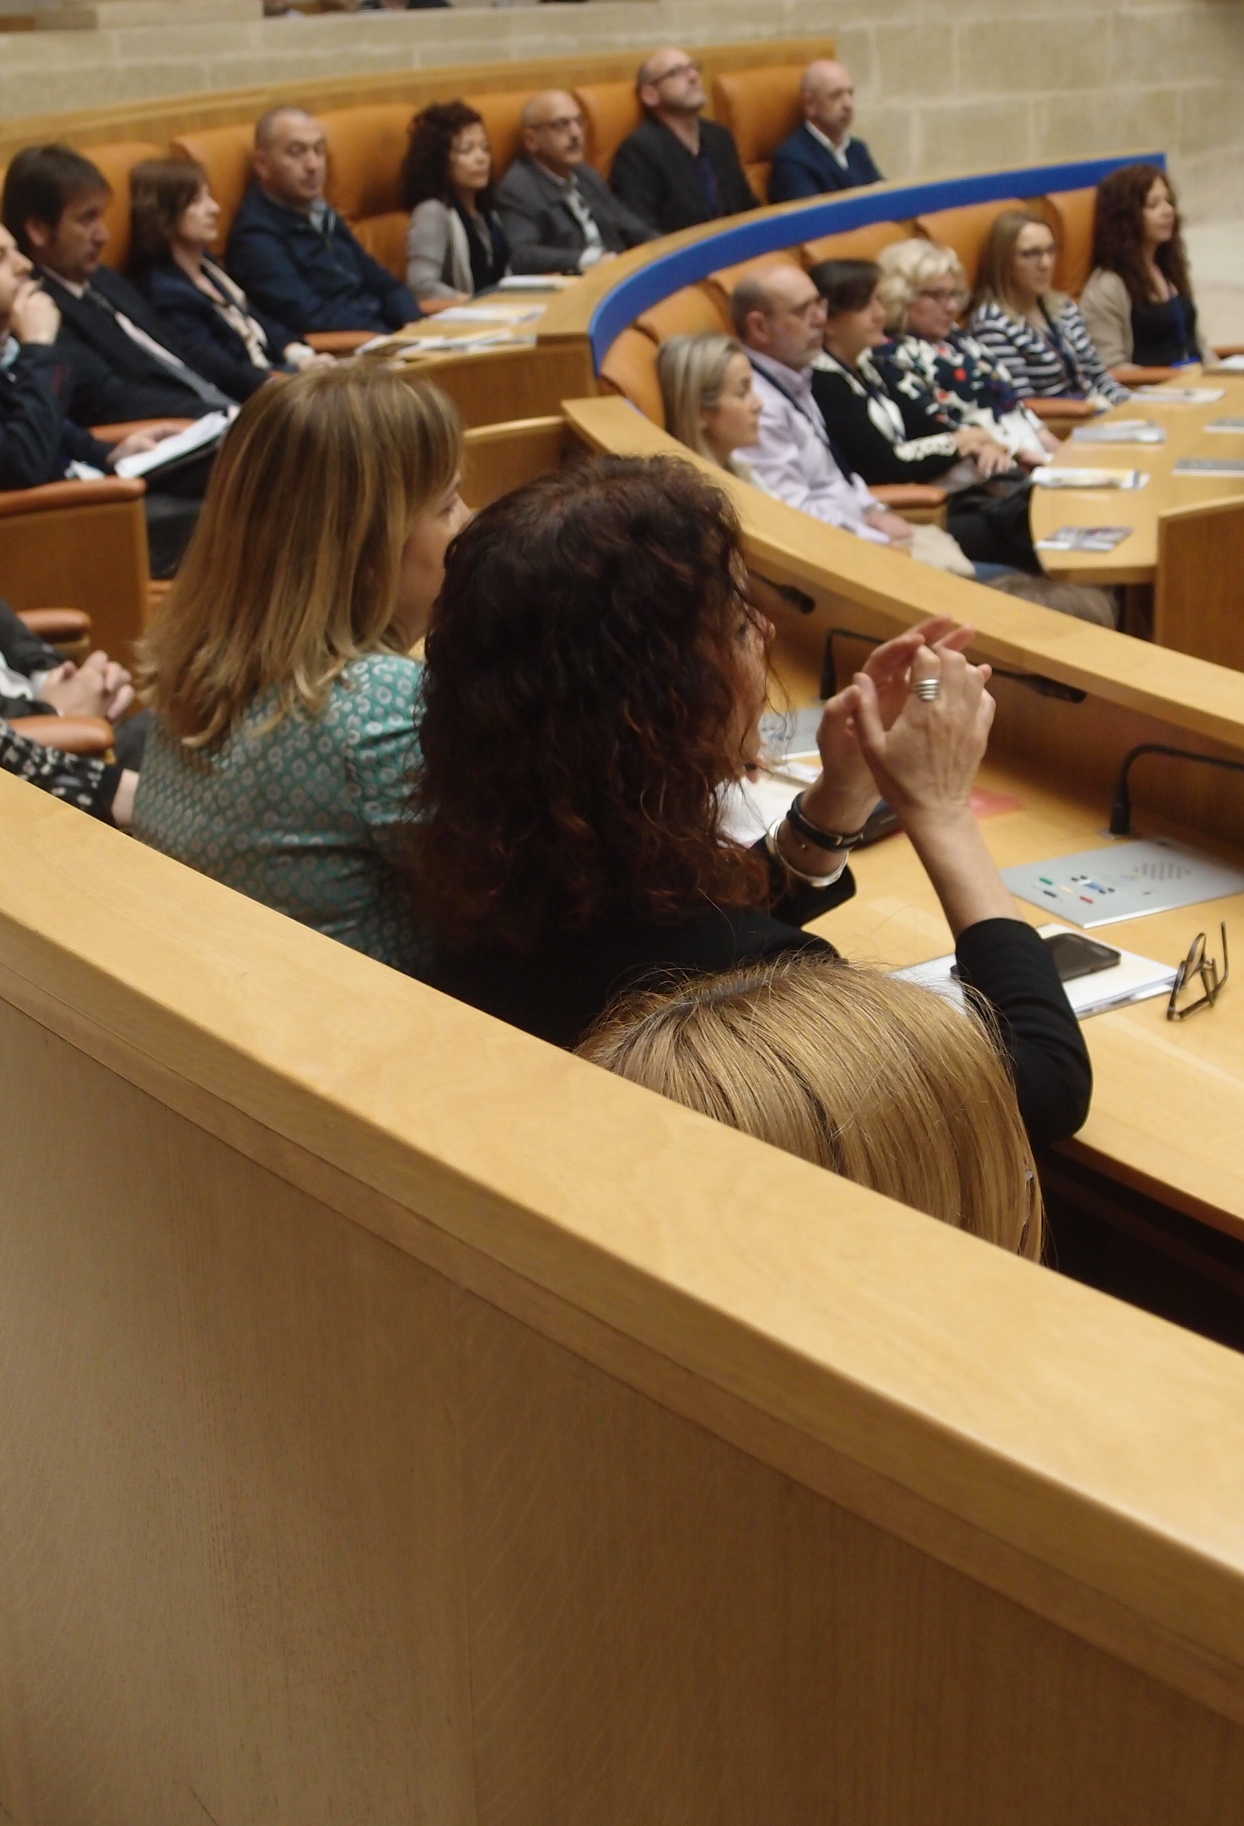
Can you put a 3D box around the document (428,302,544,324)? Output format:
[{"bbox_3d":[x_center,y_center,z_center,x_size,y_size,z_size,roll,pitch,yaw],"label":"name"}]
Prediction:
[{"bbox_3d":[-0.391,-1.719,7.672,0.297,0.020,0.210,0,21,5],"label":"document"}]

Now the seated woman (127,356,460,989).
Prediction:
[{"bbox_3d":[-0.202,0.061,2.823,0.750,1.250,0.500,-13,23,-28],"label":"seated woman"}]

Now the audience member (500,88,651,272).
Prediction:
[{"bbox_3d":[0.012,-1.905,8.390,0.800,1.290,0.530,16,27,39],"label":"audience member"}]

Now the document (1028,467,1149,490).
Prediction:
[{"bbox_3d":[1.131,-1.045,6.438,0.260,0.020,0.180,9,22,27],"label":"document"}]

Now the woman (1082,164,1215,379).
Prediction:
[{"bbox_3d":[1.578,-1.422,7.398,0.820,1.250,0.500,13,25,35],"label":"woman"}]

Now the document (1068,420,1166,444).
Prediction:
[{"bbox_3d":[1.333,-1.294,7.187,0.280,0.030,0.210,1,21,7],"label":"document"}]

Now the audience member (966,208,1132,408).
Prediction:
[{"bbox_3d":[1.407,-1.532,8.205,0.780,1.210,0.500,13,24,34],"label":"audience member"}]

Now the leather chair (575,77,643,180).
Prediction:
[{"bbox_3d":[0.290,-2.286,9.380,0.740,1.200,0.680,14,25,36],"label":"leather chair"}]

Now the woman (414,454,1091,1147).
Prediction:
[{"bbox_3d":[0.113,0.250,2.231,0.760,1.280,0.550,-13,23,-29],"label":"woman"}]

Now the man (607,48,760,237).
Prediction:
[{"bbox_3d":[0.360,-2.109,8.779,0.540,1.376,0.800,-20,27,-40],"label":"man"}]

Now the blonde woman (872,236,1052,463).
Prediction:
[{"bbox_3d":[0.896,-0.968,6.298,0.820,1.201,0.520,11,24,33],"label":"blonde woman"}]

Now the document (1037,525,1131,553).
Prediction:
[{"bbox_3d":[1.014,-0.820,5.840,0.165,0.010,0.240,7,22,23],"label":"document"}]

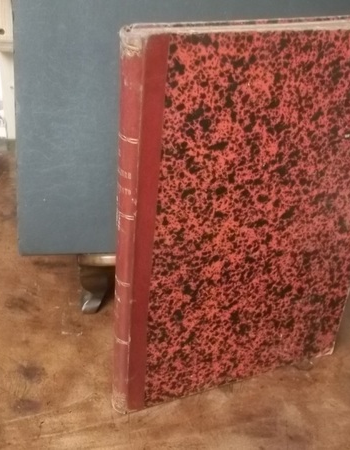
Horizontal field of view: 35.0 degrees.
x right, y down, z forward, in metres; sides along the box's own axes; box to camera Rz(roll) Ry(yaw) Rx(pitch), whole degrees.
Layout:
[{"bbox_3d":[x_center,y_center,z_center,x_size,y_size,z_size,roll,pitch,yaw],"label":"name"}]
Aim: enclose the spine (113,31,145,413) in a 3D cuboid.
[{"bbox_3d":[-0.040,0.025,0.438,0.014,0.350,0.027,-10,35,-21],"label":"spine"}]

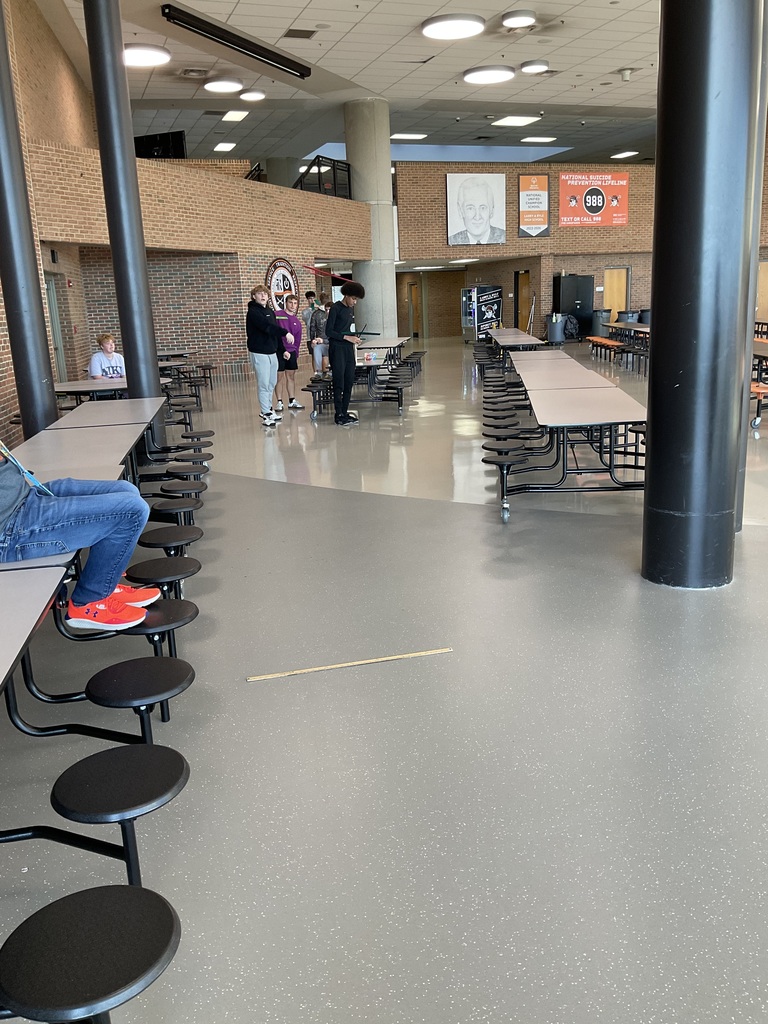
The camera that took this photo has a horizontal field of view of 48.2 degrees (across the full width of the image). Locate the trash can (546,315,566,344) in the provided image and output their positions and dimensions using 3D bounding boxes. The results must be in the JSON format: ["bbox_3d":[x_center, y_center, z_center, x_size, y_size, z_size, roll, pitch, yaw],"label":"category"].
[{"bbox_3d":[5.151,-5.425,25.500,0.620,0.880,0.620,-2,14,1],"label":"trash can"}]

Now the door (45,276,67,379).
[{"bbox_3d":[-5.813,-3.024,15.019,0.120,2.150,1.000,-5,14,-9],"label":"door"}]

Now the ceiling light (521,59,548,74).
[{"bbox_3d":[3.467,-10.217,19.684,0.625,0.140,0.625,-3,14,0],"label":"ceiling light"}]

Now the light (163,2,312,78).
[{"bbox_3d":[-2.730,-9.212,16.989,0.200,0.200,4.971,4,15,24],"label":"light"}]

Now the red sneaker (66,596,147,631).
[{"bbox_3d":[-1.014,0.362,3.135,0.300,0.110,0.105,-4,14,-4],"label":"red sneaker"}]

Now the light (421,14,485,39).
[{"bbox_3d":[1.356,-9.437,16.703,1.220,0.115,1.220,-3,14,0],"label":"light"}]

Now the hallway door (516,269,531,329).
[{"bbox_3d":[4.376,-6.339,26.838,0.100,2.180,0.980,-8,15,-20],"label":"hallway door"}]

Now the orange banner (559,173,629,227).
[{"bbox_3d":[6.300,-9.350,25.700,2.420,1.530,0.020,-8,15,-20],"label":"orange banner"}]

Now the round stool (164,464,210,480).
[{"bbox_3d":[-1.389,-0.105,6.175,0.312,0.437,0.312,-5,14,-9],"label":"round stool"}]

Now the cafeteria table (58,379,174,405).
[{"bbox_3d":[-3.195,-1.120,9.967,1.524,0.745,1.524,-3,14,0],"label":"cafeteria table"}]

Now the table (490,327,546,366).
[{"bbox_3d":[2.605,-3.230,17.559,0.750,0.740,6.400,-1,14,5],"label":"table"}]

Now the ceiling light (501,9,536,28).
[{"bbox_3d":[2.559,-9.322,16.229,0.630,0.120,0.630,-2,14,1],"label":"ceiling light"}]

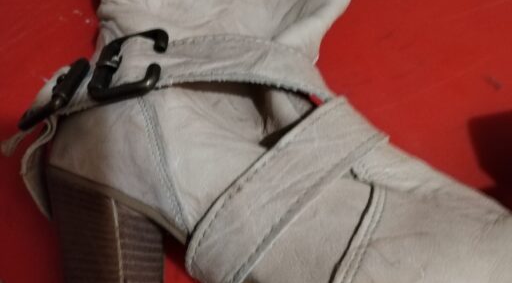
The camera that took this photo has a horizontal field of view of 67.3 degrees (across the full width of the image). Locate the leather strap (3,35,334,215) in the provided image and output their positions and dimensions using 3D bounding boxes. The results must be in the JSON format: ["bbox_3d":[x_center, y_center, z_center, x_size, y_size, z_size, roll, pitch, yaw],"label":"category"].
[{"bbox_3d":[-0.049,-0.018,0.203,0.158,0.058,0.072,-15,79,-3],"label":"leather strap"}]

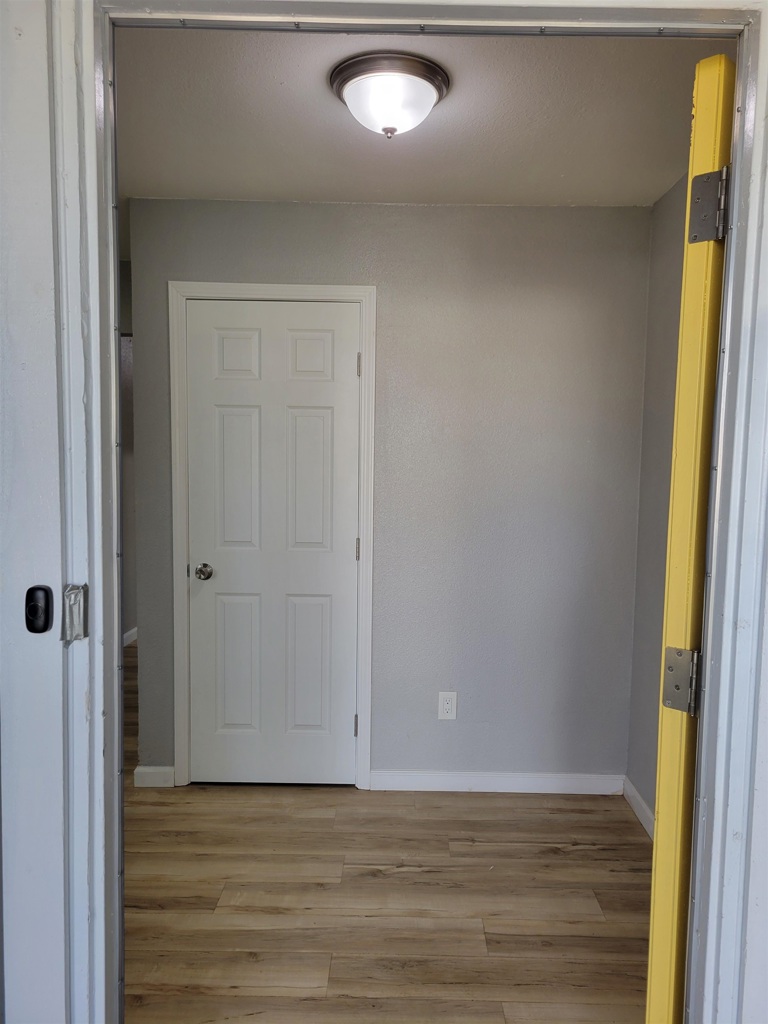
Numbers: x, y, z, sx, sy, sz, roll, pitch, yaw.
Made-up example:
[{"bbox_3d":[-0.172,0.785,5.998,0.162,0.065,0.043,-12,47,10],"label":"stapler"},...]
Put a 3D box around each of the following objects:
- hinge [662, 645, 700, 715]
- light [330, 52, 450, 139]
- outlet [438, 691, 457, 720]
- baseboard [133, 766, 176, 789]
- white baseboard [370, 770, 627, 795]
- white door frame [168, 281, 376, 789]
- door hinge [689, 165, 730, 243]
[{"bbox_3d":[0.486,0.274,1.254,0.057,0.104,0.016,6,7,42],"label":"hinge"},{"bbox_3d":[0.016,-1.069,2.033,0.318,0.156,0.318,1,5,0],"label":"light"},{"bbox_3d":[0.272,0.825,3.273,0.072,0.117,0.009,1,5,0],"label":"outlet"},{"bbox_3d":[-0.983,1.138,3.300,0.171,0.086,0.015,1,5,0],"label":"baseboard"},{"bbox_3d":[0.489,1.163,3.301,1.095,0.083,0.015,1,5,0],"label":"white baseboard"},{"bbox_3d":[-0.464,0.131,3.229,0.839,2.118,0.060,1,5,0],"label":"white door frame"},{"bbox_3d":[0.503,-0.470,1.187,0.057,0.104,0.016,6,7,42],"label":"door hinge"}]

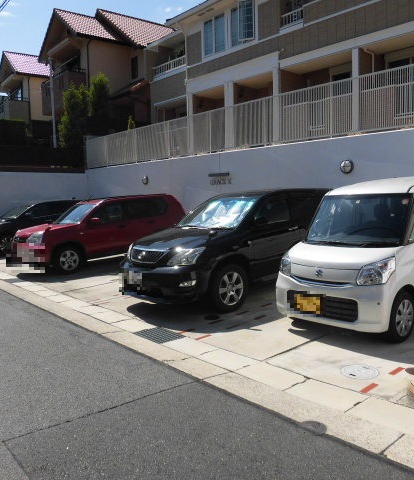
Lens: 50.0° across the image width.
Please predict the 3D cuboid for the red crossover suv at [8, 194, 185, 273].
[{"bbox_3d":[-2.641,-0.237,11.060,1.785,1.690,4.590,3,7,44],"label":"red crossover suv"}]

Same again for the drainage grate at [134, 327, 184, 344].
[{"bbox_3d":[-0.550,1.122,5.153,0.380,0.040,0.550,-6,7,-43],"label":"drainage grate"}]

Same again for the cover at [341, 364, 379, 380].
[{"bbox_3d":[1.336,1.166,3.863,0.360,0.030,0.360,-1,5,0],"label":"cover"}]

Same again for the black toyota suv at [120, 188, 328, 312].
[{"bbox_3d":[0.795,-0.012,7.448,4.735,1.680,1.845,-6,7,-41],"label":"black toyota suv"}]

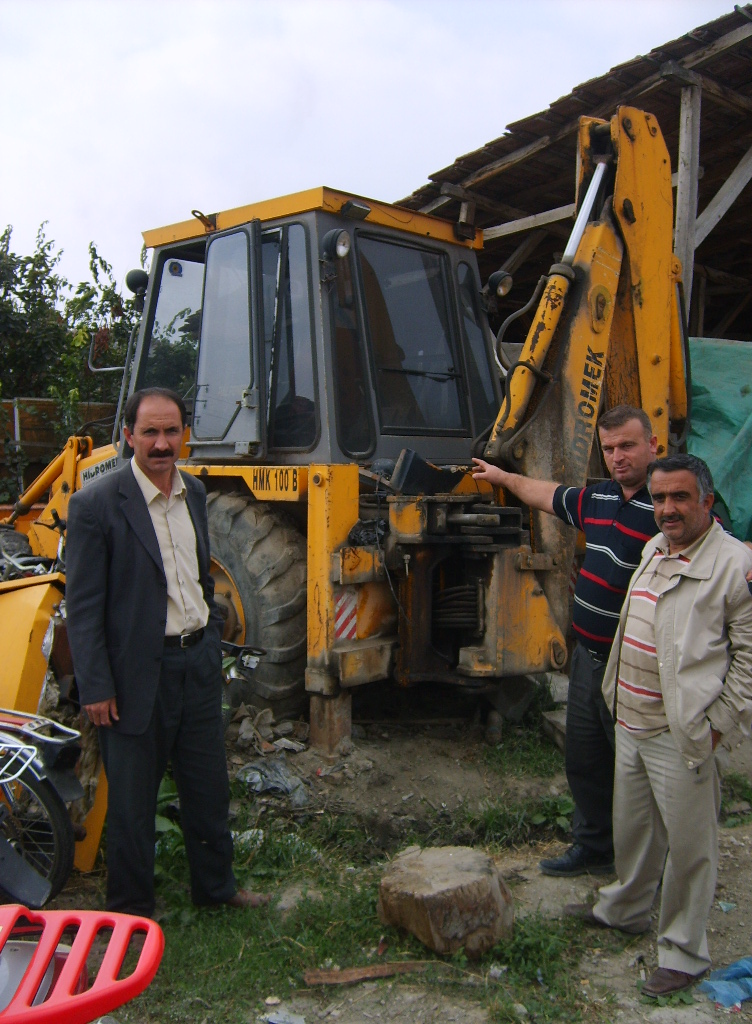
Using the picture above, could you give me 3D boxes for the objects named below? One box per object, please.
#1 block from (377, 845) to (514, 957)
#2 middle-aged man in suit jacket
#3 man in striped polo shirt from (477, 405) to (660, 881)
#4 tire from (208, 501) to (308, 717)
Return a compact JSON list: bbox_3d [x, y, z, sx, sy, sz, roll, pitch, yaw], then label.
[{"bbox_3d":[0.215,1.220,3.270,0.400,0.220,0.370,1,4,12],"label":"block"},{"bbox_3d":[-0.660,0.465,3.270,0.540,1.720,0.420,-2,5,-35],"label":"middle-aged man in suit jacket"},{"bbox_3d":[0.800,0.455,3.600,1.080,1.700,0.500,4,6,42],"label":"man in striped polo shirt"},{"bbox_3d":[-0.860,0.610,5.880,1.400,1.400,0.430,3,4,43],"label":"tire"}]

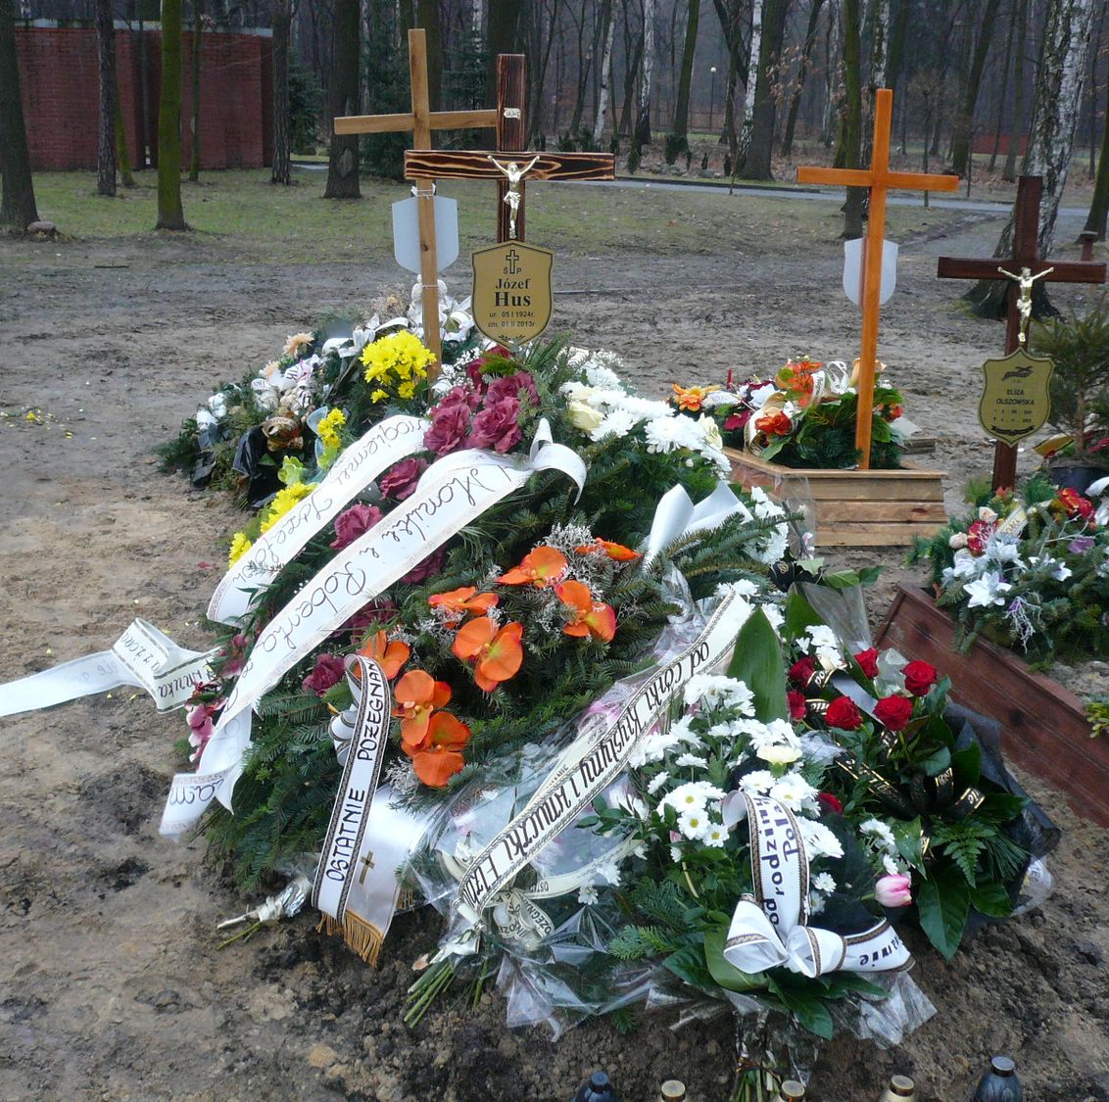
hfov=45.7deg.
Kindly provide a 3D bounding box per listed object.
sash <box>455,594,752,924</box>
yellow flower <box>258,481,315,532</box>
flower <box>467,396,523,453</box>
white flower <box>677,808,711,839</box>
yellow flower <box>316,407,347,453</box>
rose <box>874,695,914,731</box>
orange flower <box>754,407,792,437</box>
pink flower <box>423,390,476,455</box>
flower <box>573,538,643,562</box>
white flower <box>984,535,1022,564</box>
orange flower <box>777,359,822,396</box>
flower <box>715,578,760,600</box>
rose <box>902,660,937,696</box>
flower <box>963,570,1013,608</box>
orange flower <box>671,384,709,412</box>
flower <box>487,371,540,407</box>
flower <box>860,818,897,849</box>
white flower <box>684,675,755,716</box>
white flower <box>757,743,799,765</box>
[{"bbox_3d":[0.125,0.352,2.495,0.110,0.120,0.840,38,58,11],"label":"sash"},{"bbox_3d":[-0.697,-0.116,3.420,0.140,0.120,0.100,5,19,11],"label":"yellow flower"},{"bbox_3d":[-0.141,-0.304,3.150,0.130,0.125,0.085,3,-7,7],"label":"flower"},{"bbox_3d":[0.233,0.457,2.200,0.056,0.054,0.028,3,-12,7],"label":"white flower"},{"bbox_3d":[-0.604,-0.329,3.570,0.082,0.120,0.075,1,19,0],"label":"yellow flower"},{"bbox_3d":[0.627,0.298,2.430,0.069,0.060,0.060,6,-12,15],"label":"rose"},{"bbox_3d":[0.848,-0.500,5.100,0.140,0.110,0.110,4,-2,9],"label":"orange flower"},{"bbox_3d":[-0.257,-0.315,3.220,0.125,0.140,0.090,4,-5,9],"label":"pink flower"},{"bbox_3d":[0.114,-0.001,2.800,0.140,0.045,0.110,-1,18,-7],"label":"flower"},{"bbox_3d":[1.175,-0.004,3.450,0.100,0.080,0.060,9,-5,23],"label":"white flower"},{"bbox_3d":[0.945,-0.674,5.100,0.170,0.135,0.110,4,3,10],"label":"orange flower"},{"bbox_3d":[0.383,0.080,2.750,0.090,0.045,0.075,3,3,8],"label":"flower"},{"bbox_3d":[0.692,0.241,2.500,0.062,0.060,0.060,6,-12,16],"label":"rose"},{"bbox_3d":[1.153,0.099,3.500,0.130,0.095,0.080,7,-7,18],"label":"flower"},{"bbox_3d":[0.491,-0.553,4.770,0.130,0.100,0.090,1,-6,0],"label":"orange flower"},{"bbox_3d":[-0.102,-0.388,3.210,0.130,0.110,0.085,-3,-7,-11],"label":"flower"},{"bbox_3d":[0.565,0.494,2.300,0.060,0.048,0.045,6,-12,15],"label":"flower"},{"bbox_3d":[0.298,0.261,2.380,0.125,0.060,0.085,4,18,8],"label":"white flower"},{"bbox_3d":[0.412,0.373,2.420,0.075,0.046,0.075,0,-3,0],"label":"white flower"}]

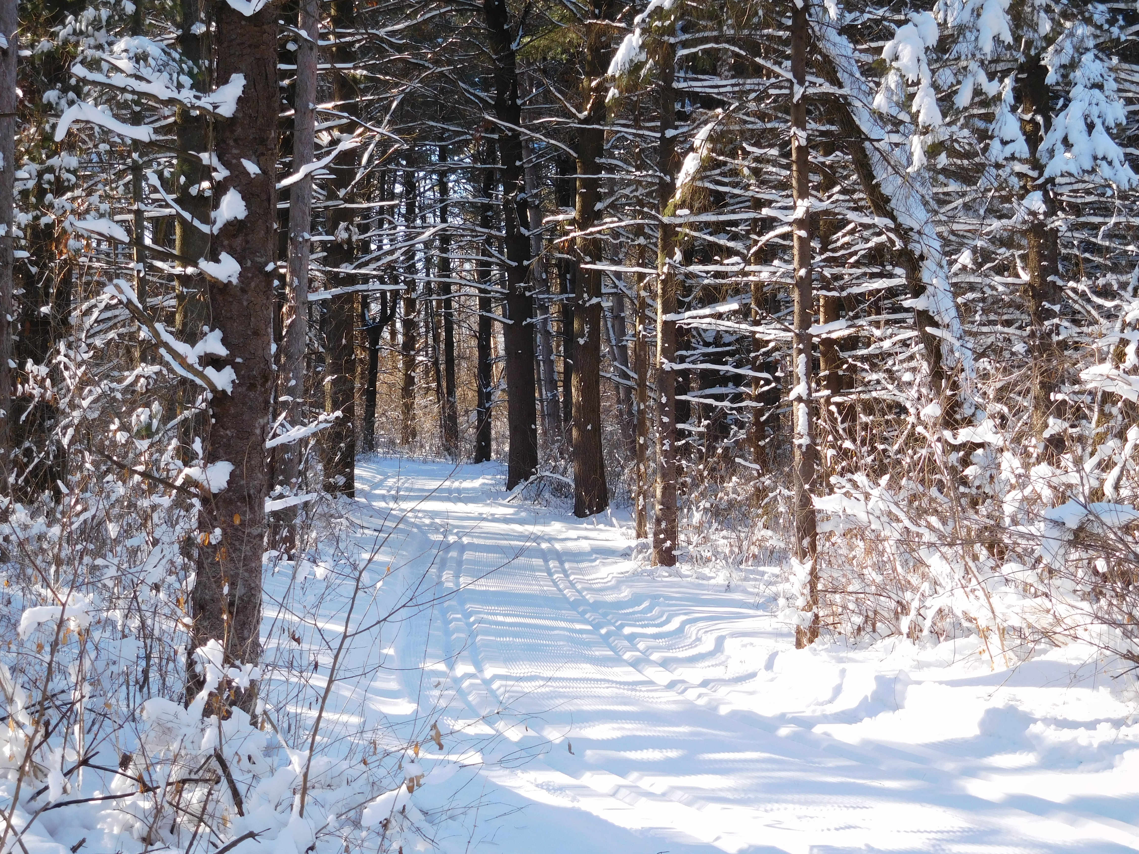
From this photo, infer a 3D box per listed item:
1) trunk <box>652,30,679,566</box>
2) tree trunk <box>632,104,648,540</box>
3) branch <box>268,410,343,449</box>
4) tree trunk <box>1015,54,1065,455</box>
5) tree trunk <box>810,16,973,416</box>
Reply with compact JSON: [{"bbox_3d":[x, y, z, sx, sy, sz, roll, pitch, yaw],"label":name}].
[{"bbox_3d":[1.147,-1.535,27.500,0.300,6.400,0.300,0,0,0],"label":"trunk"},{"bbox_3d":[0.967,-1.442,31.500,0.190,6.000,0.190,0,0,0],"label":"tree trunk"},{"bbox_3d":[-1.455,0.017,12.600,0.410,0.200,0.250,0,0,0],"label":"branch"},{"bbox_3d":[4.910,-1.794,24.000,0.370,4.200,0.370,-2,0,0],"label":"tree trunk"},{"bbox_3d":[3.203,-2.056,22.500,0.580,4.150,0.500,-20,0,0],"label":"tree trunk"}]

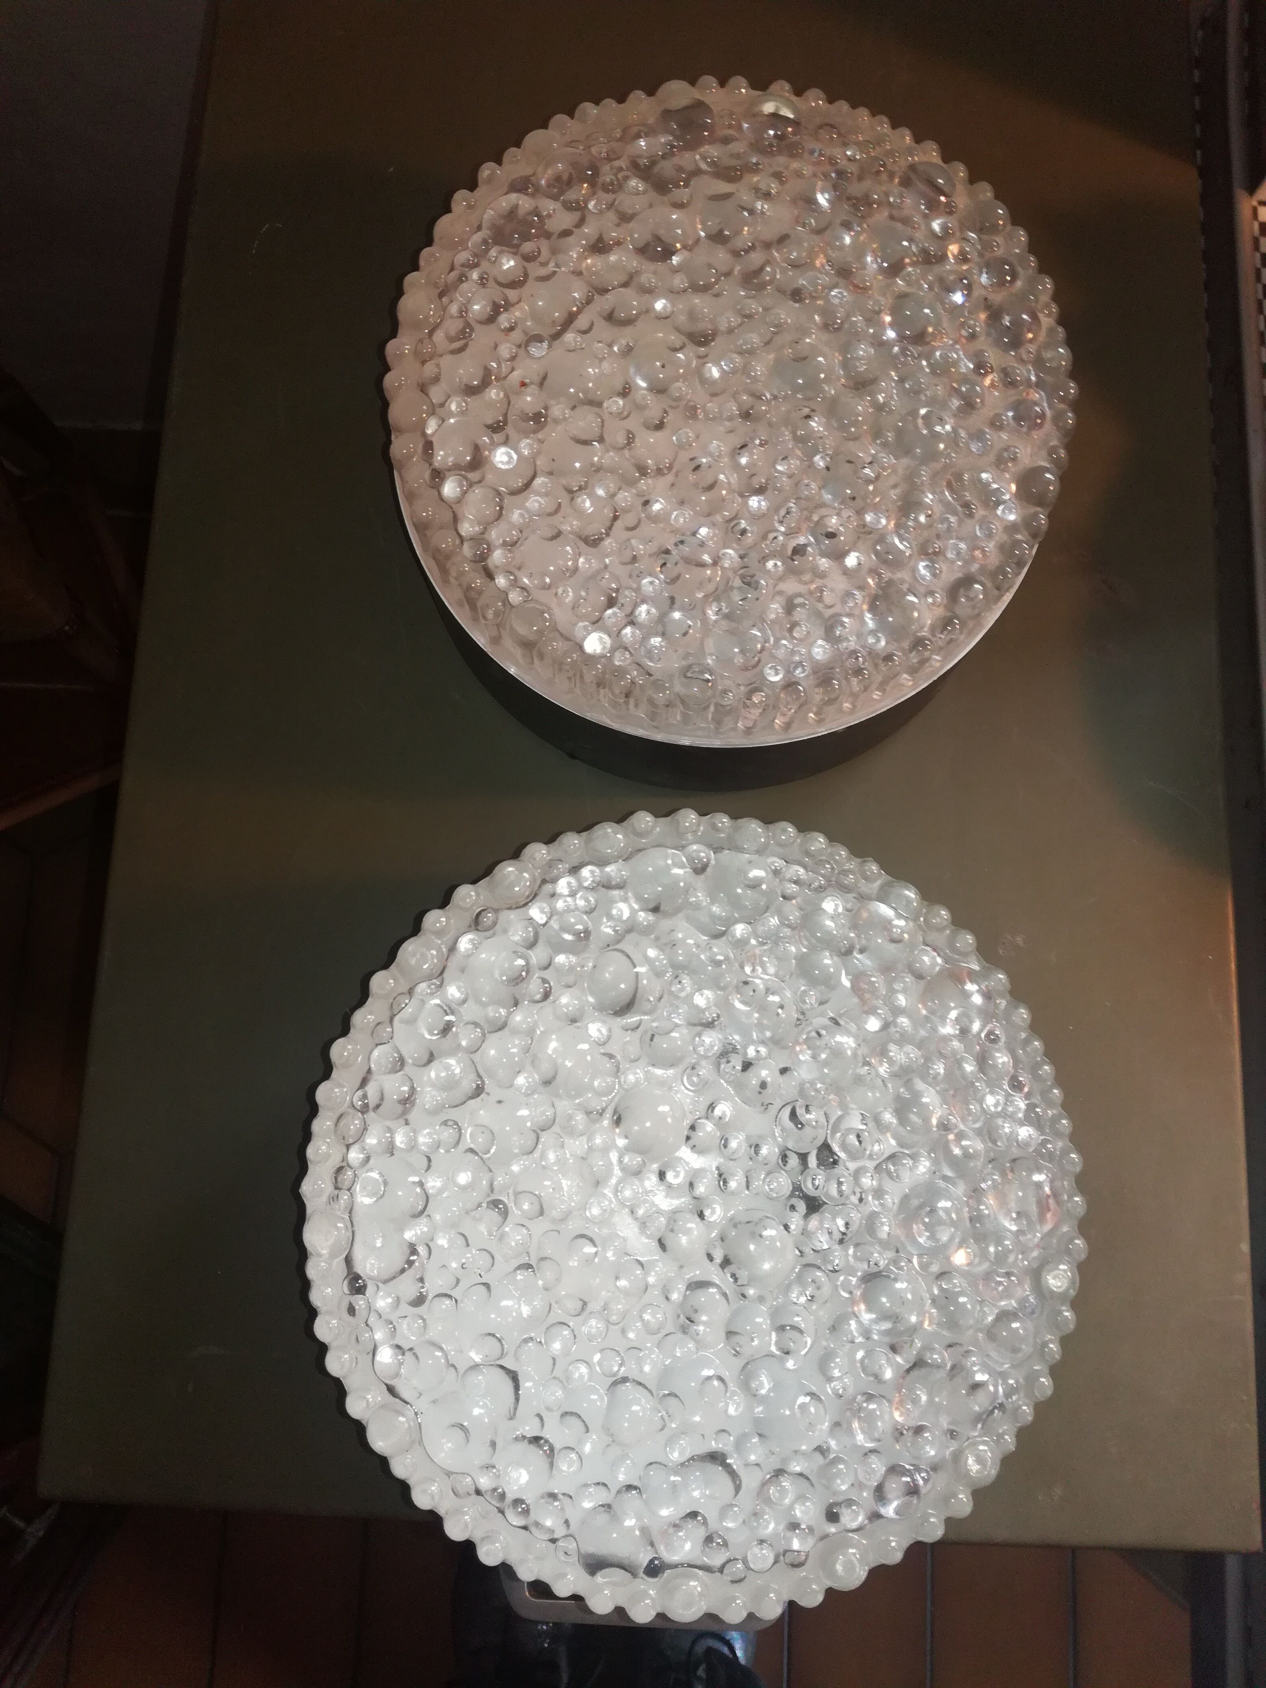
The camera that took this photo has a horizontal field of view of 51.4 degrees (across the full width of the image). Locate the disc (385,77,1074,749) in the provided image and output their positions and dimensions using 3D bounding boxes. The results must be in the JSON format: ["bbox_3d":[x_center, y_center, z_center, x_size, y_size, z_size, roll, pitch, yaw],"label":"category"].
[{"bbox_3d":[0.043,-0.204,0.600,0.314,0.060,0.314,0,79,0],"label":"disc"}]

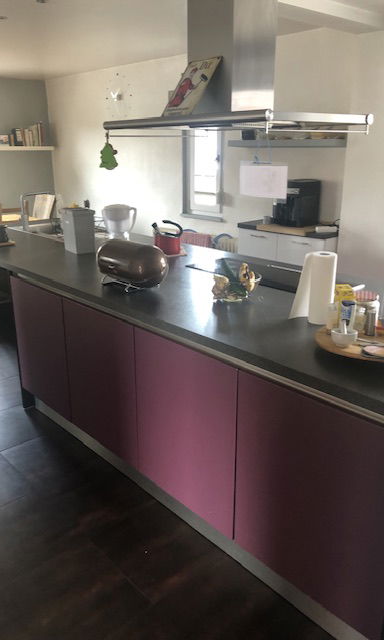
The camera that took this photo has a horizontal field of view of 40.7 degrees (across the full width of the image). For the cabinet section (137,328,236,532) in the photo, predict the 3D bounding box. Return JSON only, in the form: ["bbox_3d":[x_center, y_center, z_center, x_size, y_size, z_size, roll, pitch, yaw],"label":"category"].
[{"bbox_3d":[0.169,0.372,2.261,0.580,0.706,0.600,-16,24,-40],"label":"cabinet section"}]

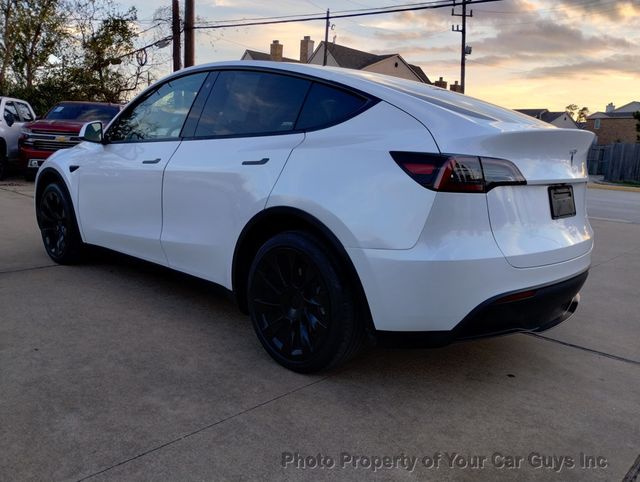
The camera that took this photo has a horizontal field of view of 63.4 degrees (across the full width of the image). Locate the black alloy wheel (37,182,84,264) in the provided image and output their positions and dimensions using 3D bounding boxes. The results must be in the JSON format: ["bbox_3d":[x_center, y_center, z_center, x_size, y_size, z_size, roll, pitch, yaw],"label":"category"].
[{"bbox_3d":[-2.162,-0.147,4.530,0.710,0.710,0.250,12,14,42],"label":"black alloy wheel"}]

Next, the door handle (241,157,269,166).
[{"bbox_3d":[-0.323,-0.398,2.605,0.215,0.045,0.030,12,14,42],"label":"door handle"}]

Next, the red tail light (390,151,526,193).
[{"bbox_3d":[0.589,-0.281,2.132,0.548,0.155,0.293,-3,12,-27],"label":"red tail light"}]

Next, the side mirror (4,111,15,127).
[{"bbox_3d":[-7.538,-2.945,12.600,0.260,0.300,0.200,2,10,0],"label":"side mirror"}]

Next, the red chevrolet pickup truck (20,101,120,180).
[{"bbox_3d":[-5.823,-2.650,13.760,2.060,1.920,5.880,1,11,-8],"label":"red chevrolet pickup truck"}]

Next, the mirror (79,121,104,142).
[{"bbox_3d":[-1.612,-0.784,3.720,0.140,0.160,0.215,12,14,42],"label":"mirror"}]

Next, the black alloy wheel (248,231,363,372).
[{"bbox_3d":[-0.049,0.291,2.607,0.710,0.710,0.250,12,14,42],"label":"black alloy wheel"}]

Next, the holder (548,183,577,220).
[{"bbox_3d":[1.181,-0.189,2.517,0.020,0.160,0.310,-7,1,44],"label":"holder"}]

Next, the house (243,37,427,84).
[{"bbox_3d":[1.200,-10.726,39.878,14.500,9.200,11.000,2,10,0],"label":"house"}]

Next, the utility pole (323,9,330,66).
[{"bbox_3d":[0.346,-11.220,37.960,0.300,10.780,0.300,2,10,0],"label":"utility pole"}]

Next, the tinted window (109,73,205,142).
[{"bbox_3d":[-1.140,-0.902,3.557,1.030,0.510,0.070,12,-11,42],"label":"tinted window"}]

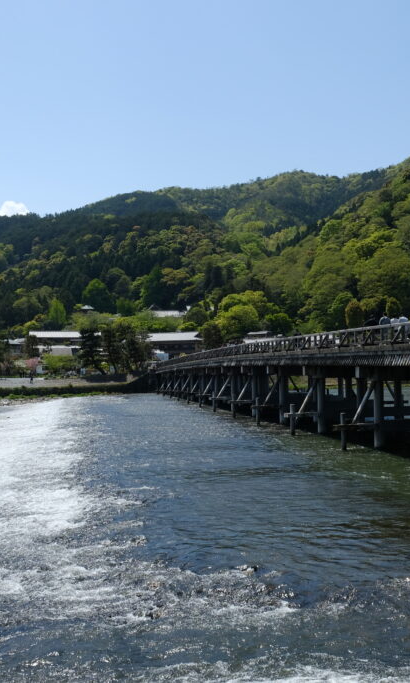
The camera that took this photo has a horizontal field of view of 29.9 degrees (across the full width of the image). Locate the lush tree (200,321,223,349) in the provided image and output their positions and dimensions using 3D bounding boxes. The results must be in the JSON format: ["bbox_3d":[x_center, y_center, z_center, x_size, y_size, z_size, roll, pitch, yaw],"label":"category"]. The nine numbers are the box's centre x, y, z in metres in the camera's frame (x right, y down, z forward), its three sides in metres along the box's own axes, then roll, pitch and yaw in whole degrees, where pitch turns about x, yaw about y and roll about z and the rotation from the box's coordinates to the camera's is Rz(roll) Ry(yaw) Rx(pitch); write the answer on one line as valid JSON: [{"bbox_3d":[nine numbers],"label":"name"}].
[{"bbox_3d":[1.865,1.548,220.108,6.870,15.160,6.870,0,-2,0],"label":"lush tree"}]

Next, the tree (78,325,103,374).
[{"bbox_3d":[-22.509,1.622,151.000,5.200,9.930,5.200,0,-2,0],"label":"tree"}]

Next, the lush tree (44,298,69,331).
[{"bbox_3d":[-59.934,-10.292,310.000,9.800,14.130,9.500,0,-2,0],"label":"lush tree"}]

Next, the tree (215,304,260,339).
[{"bbox_3d":[11.213,-5.520,265.000,14.500,14.490,13.500,0,-2,0],"label":"tree"}]

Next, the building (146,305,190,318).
[{"bbox_3d":[-18.112,-12.928,375.795,20.500,9.500,12.000,0,-2,-5],"label":"building"}]

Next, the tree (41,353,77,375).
[{"bbox_3d":[-31.831,5.444,167.916,7.870,6.080,7.870,0,-2,0],"label":"tree"}]

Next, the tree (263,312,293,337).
[{"bbox_3d":[25.895,-3.815,270.357,10.550,12.810,10.550,0,-2,0],"label":"tree"}]

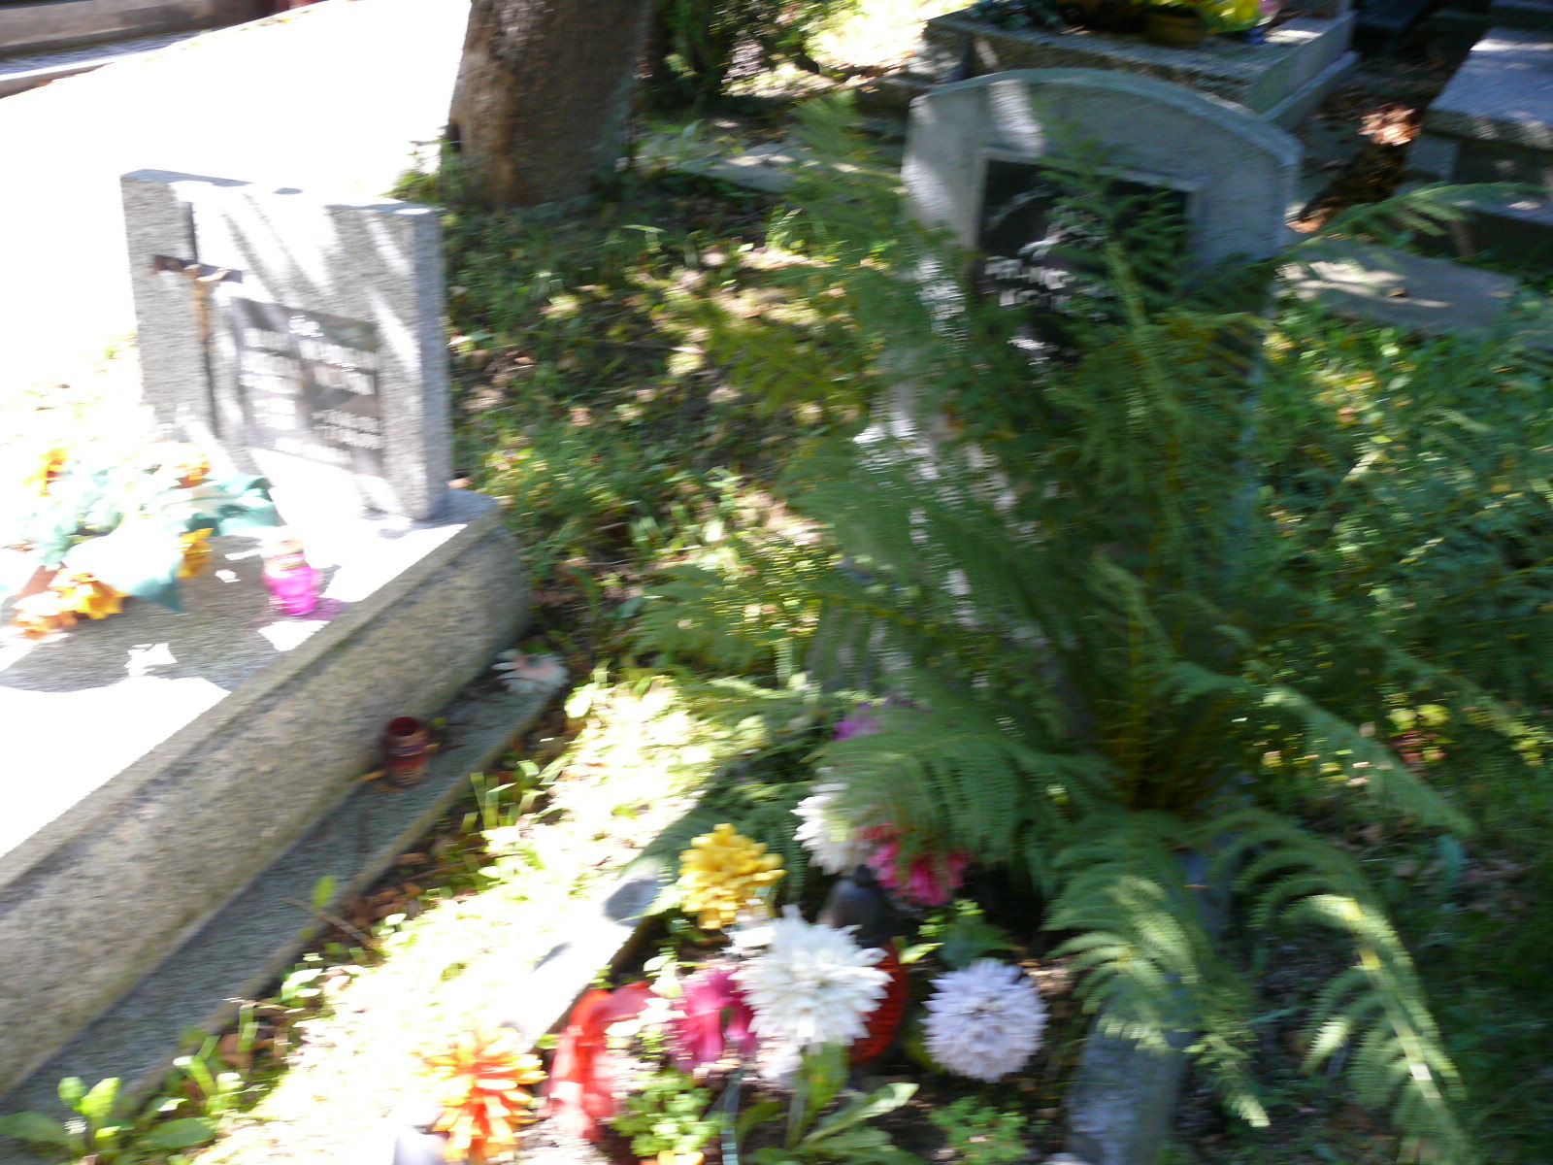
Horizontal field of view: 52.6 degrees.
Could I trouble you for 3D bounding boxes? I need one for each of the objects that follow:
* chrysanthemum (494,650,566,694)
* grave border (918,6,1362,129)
[{"bbox_3d":[-0.405,0.147,2.587,0.118,0.038,0.118,18,32,22],"label":"chrysanthemum"},{"bbox_3d":[1.601,-2.271,6.693,1.334,0.249,2.160,18,32,22],"label":"grave border"}]

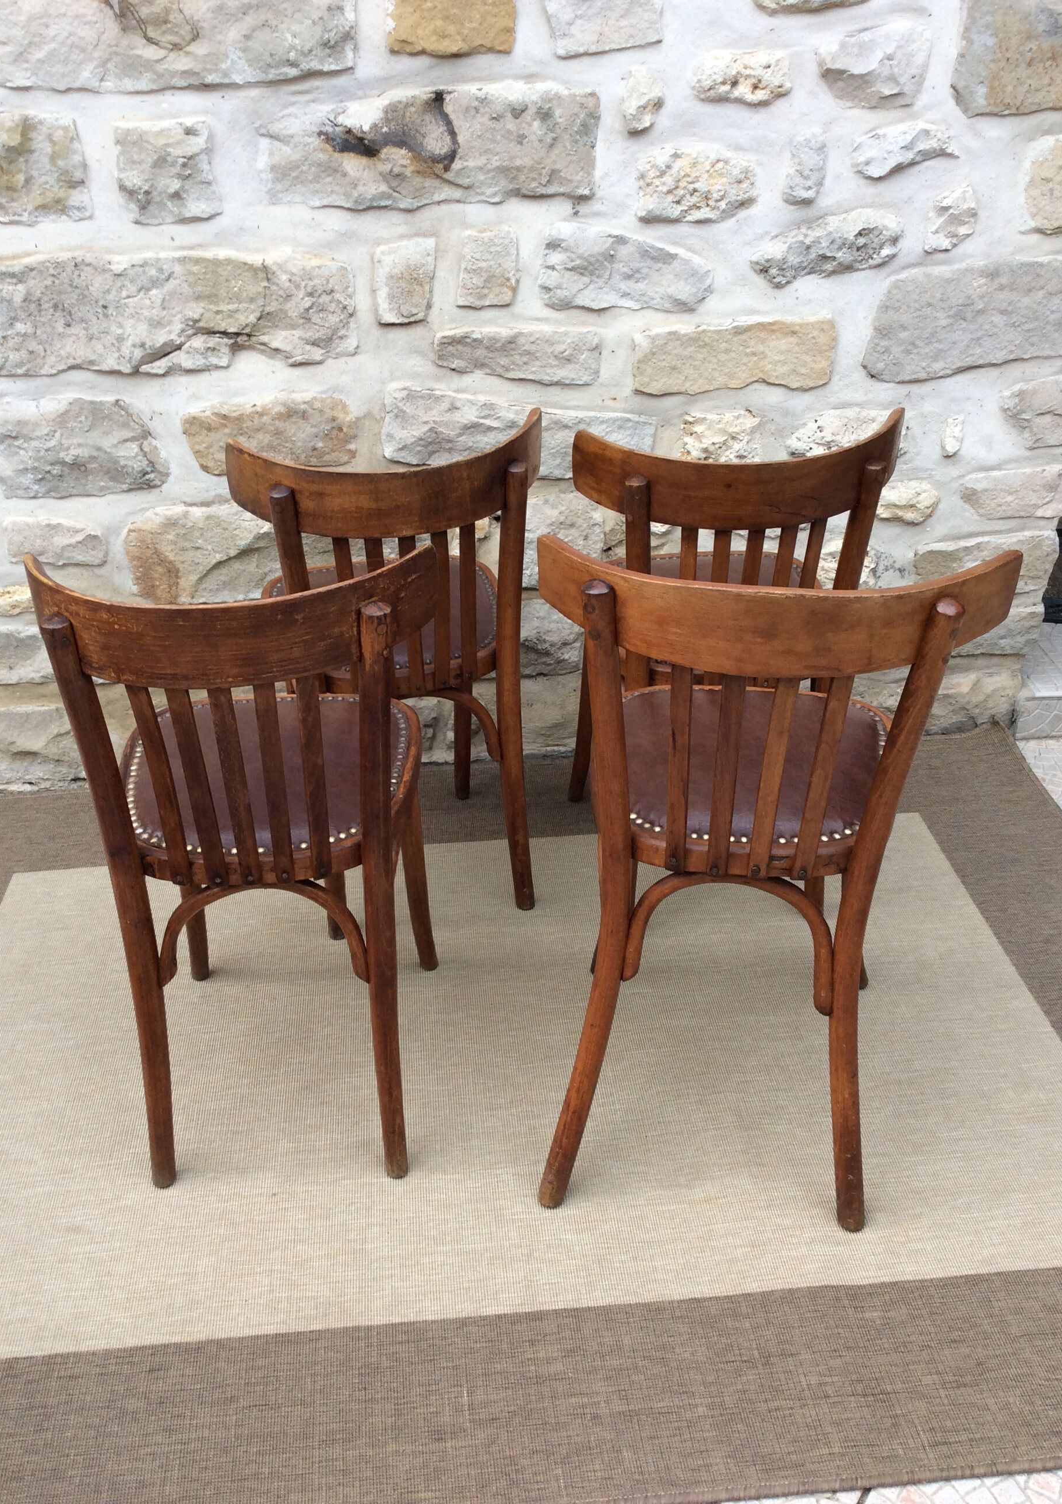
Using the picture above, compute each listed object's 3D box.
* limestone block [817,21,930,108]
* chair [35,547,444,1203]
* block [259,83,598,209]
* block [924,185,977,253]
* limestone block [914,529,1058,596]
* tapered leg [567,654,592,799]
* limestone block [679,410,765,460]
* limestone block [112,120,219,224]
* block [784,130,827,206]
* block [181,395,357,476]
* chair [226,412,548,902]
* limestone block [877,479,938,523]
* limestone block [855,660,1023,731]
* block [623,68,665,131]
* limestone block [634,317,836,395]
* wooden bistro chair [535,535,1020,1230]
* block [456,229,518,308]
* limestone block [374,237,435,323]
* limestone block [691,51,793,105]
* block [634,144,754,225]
[{"bbox_3d":[0.574,-1.182,2.384,0.197,0.125,0.099,-3,27,-5],"label":"limestone block"},{"bbox_3d":[-0.332,0.088,1.836,0.467,0.812,0.499,-2,27,-1],"label":"chair"},{"bbox_3d":[-0.165,-0.970,2.213,0.532,0.183,0.120,-4,29,-5],"label":"block"},{"bbox_3d":[0.732,-0.950,2.464,0.096,0.113,0.068,-4,28,-5],"label":"block"},{"bbox_3d":[0.858,-0.370,2.655,0.286,0.136,0.100,-4,29,-5],"label":"limestone block"},{"bbox_3d":[0.100,-0.088,2.587,0.042,0.438,0.042,-3,34,-9],"label":"tapered leg"},{"bbox_3d":[0.339,-0.563,2.475,0.155,0.104,0.080,-4,29,-5],"label":"limestone block"},{"bbox_3d":[-0.614,-0.984,2.353,0.164,0.161,0.099,-3,27,-5],"label":"limestone block"},{"bbox_3d":[0.443,-0.954,2.263,0.072,0.113,0.060,-4,29,-5],"label":"block"},{"bbox_3d":[-0.449,-0.552,2.395,0.296,0.148,0.100,-4,29,-5],"label":"block"},{"bbox_3d":[-0.240,-0.179,2.350,0.475,0.815,0.500,-9,29,-15],"label":"chair"},{"bbox_3d":[0.717,-0.495,2.694,0.134,0.087,0.061,-4,28,-5],"label":"limestone block"},{"bbox_3d":[0.831,-0.144,2.918,0.375,0.170,0.110,-4,28,-5],"label":"limestone block"},{"bbox_3d":[0.175,-1.029,2.188,0.067,0.092,0.060,-4,29,-5],"label":"block"},{"bbox_3d":[0.372,-0.742,2.583,0.378,0.131,0.099,-3,27,-5],"label":"limestone block"},{"bbox_3d":[0.269,0.096,1.693,0.475,0.820,0.517,5,29,10],"label":"wooden bistro chair"},{"bbox_3d":[-0.080,-0.862,2.467,0.112,0.132,0.089,-3,27,-5],"label":"block"},{"bbox_3d":[-0.220,-0.824,2.411,0.106,0.141,0.074,-4,28,-5],"label":"limestone block"},{"bbox_3d":[0.344,-1.127,2.318,0.169,0.082,0.060,-4,28,-5],"label":"limestone block"},{"bbox_3d":[0.277,-0.985,2.398,0.210,0.123,0.086,-4,28,-5],"label":"block"}]

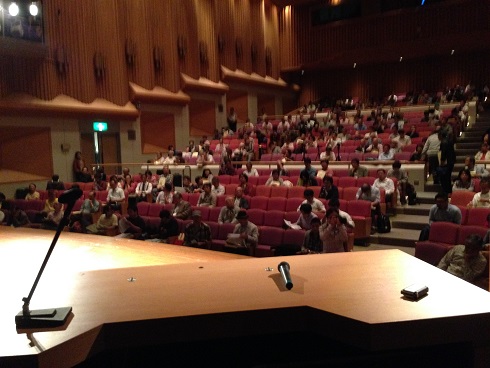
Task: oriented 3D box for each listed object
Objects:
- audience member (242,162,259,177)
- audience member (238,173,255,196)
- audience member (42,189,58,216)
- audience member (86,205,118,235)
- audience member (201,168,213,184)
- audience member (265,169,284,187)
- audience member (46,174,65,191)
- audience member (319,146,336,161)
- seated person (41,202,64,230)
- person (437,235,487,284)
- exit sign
[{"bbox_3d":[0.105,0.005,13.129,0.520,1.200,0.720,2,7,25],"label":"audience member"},{"bbox_3d":[-0.030,0.337,12.700,0.500,1.230,0.720,1,5,33],"label":"audience member"},{"bbox_3d":[-5.725,0.787,13.734,0.500,1.230,0.720,-1,4,8],"label":"audience member"},{"bbox_3d":[-3.485,1.096,11.564,0.540,1.150,0.750,0,4,25],"label":"audience member"},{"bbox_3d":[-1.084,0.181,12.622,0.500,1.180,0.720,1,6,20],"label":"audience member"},{"bbox_3d":[0.746,0.162,12.715,0.480,1.100,0.720,0,4,30],"label":"audience member"},{"bbox_3d":[-5.177,0.351,12.652,0.530,1.200,0.720,1,6,20],"label":"audience member"},{"bbox_3d":[2.522,-0.543,14.329,0.520,1.200,0.720,2,7,25],"label":"audience member"},{"bbox_3d":[-4.928,1.055,11.786,0.470,1.100,0.750,0,4,25],"label":"seated person"},{"bbox_3d":[2.787,1.248,5.837,0.600,1.220,0.800,4,8,38],"label":"person"},{"bbox_3d":[-4.637,-1.836,15.000,0.520,0.270,0.100,-6,8,-40],"label":"exit sign"}]

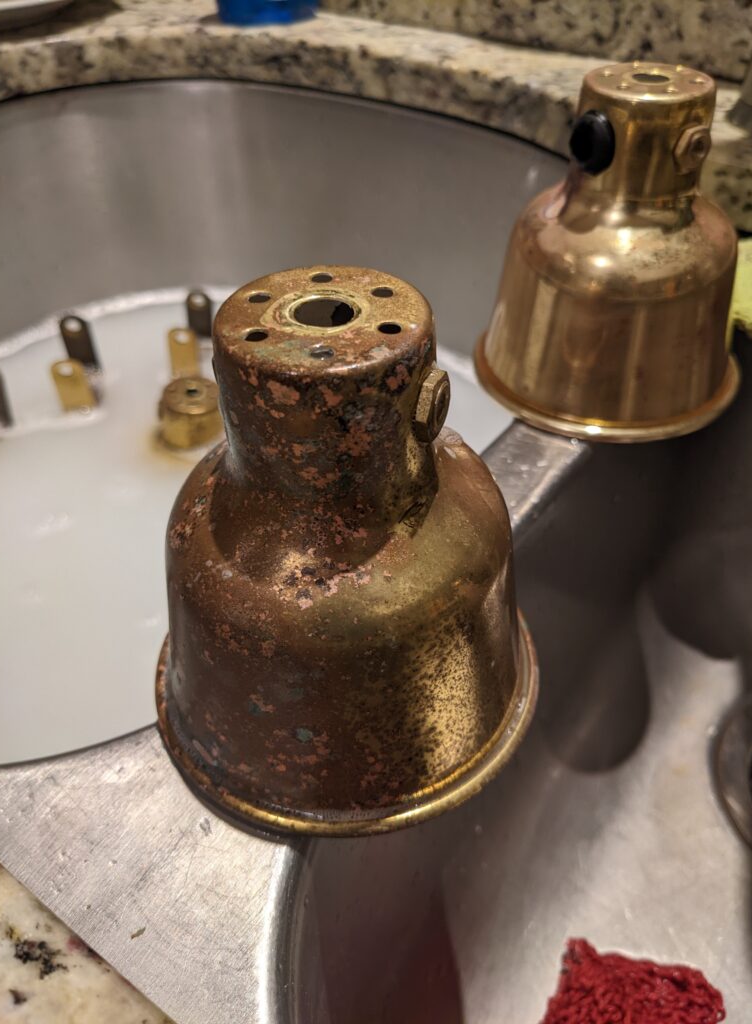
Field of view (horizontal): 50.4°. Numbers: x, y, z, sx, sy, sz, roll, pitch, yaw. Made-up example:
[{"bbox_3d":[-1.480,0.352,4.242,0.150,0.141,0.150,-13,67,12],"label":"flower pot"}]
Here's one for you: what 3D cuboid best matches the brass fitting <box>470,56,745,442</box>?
[{"bbox_3d":[0.079,-0.086,0.252,0.091,0.094,0.091,-2,45,2],"label":"brass fitting"}]

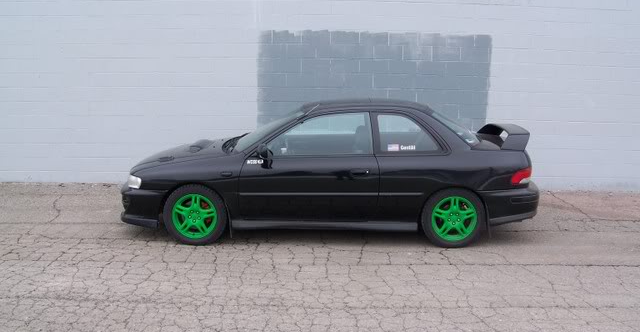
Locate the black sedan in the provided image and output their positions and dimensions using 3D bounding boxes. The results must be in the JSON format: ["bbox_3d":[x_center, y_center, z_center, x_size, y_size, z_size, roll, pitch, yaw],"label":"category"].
[{"bbox_3d":[0.110,-0.010,7.170,4.350,1.410,1.720,0,9,-1],"label":"black sedan"}]

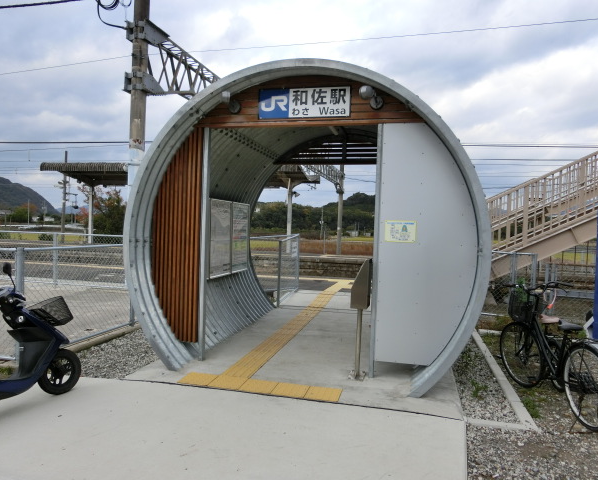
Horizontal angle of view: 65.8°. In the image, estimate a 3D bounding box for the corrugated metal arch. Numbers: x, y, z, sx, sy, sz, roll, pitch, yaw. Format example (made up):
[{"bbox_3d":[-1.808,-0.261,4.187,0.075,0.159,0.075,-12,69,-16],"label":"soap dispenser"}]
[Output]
[{"bbox_3d":[0.347,-0.215,6.036,3.506,3.010,3.600,2,2,14],"label":"corrugated metal arch"}]

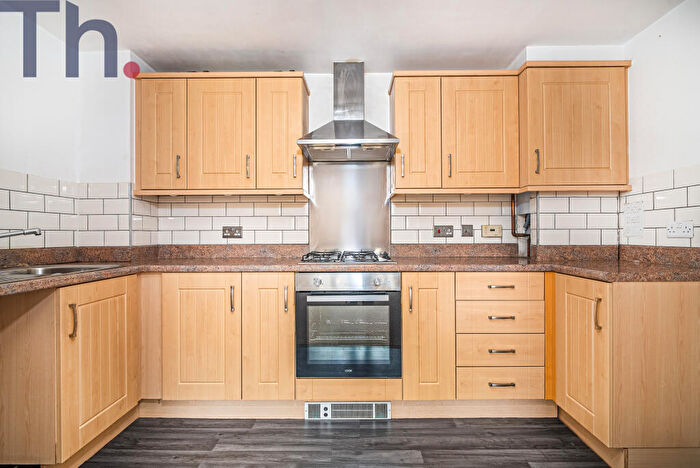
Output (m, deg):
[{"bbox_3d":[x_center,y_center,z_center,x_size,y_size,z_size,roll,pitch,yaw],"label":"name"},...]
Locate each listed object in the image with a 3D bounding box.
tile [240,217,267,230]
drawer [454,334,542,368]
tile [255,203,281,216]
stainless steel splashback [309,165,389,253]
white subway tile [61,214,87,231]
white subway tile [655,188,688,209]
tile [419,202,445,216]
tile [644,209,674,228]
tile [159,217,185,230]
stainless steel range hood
[{"bbox_3d":[-0.712,-0.078,2.305,0.200,0.100,0.010,0,0,0],"label":"tile"},{"bbox_3d":[0.847,0.654,1.970,0.497,0.187,0.470,0,0,0],"label":"drawer"},{"bbox_3d":[-0.602,-0.178,2.285,0.200,0.100,0.010,0,0,0],"label":"tile"},{"bbox_3d":[0.001,-0.177,2.283,0.600,0.700,0.010,0,0,0],"label":"stainless steel splashback"},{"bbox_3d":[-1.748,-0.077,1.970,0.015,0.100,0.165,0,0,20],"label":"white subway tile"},{"bbox_3d":[1.710,-0.184,1.665,0.010,0.100,0.190,0,0,0],"label":"white subway tile"},{"bbox_3d":[0.610,-0.182,2.295,0.200,0.100,0.010,0,0,0],"label":"tile"},{"bbox_3d":[1.735,-0.085,1.743,0.010,0.100,0.190,0,0,0],"label":"tile"},{"bbox_3d":[-1.320,-0.077,2.304,0.197,0.100,0.009,0,0,1],"label":"tile"},{"bbox_3d":[-0.011,-0.853,2.060,0.600,0.645,0.490,0,0,0],"label":"stainless steel range hood"}]

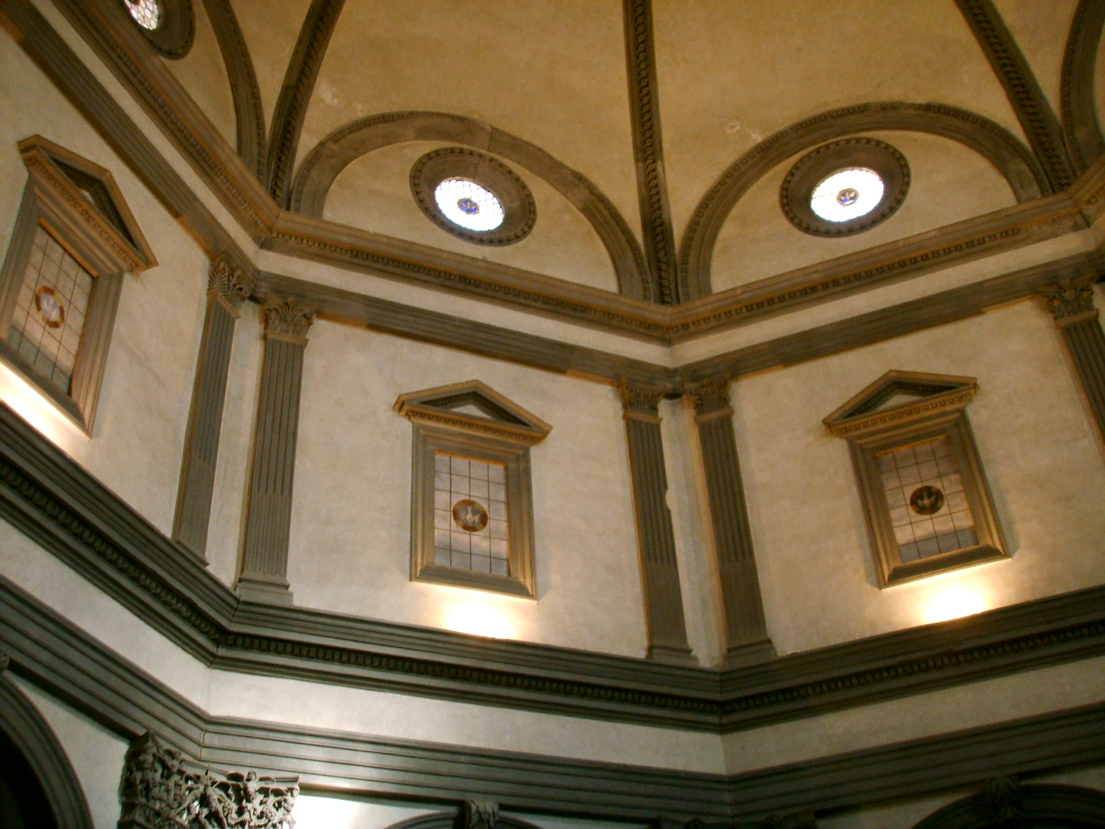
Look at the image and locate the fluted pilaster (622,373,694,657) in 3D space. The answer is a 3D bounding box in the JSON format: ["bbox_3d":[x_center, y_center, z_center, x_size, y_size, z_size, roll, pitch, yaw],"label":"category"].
[{"bbox_3d":[1.030,1.056,12.618,0.520,3.349,0.193,12,-40,-20],"label":"fluted pilaster"}]

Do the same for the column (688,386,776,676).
[{"bbox_3d":[1.802,1.040,12.652,0.520,3.335,0.193,-16,-39,15],"label":"column"}]

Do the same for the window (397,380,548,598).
[{"bbox_3d":[-0.700,0.636,11.994,1.610,2.369,0.239,12,-40,-20],"label":"window"}]

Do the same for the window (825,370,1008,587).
[{"bbox_3d":[3.474,0.530,11.827,1.509,2.235,0.301,-16,-39,15],"label":"window"}]

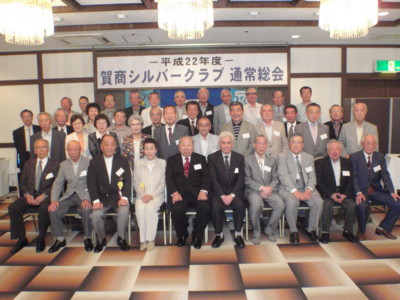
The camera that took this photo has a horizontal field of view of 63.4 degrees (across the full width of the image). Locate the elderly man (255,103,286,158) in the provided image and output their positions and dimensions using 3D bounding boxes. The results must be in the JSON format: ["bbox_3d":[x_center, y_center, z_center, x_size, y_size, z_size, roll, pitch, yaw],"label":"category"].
[{"bbox_3d":[1.011,0.172,4.746,0.500,1.664,0.300,0,6,6],"label":"elderly man"}]

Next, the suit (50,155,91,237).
[{"bbox_3d":[-1.590,0.565,4.024,0.503,0.939,0.620,-2,6,-9],"label":"suit"}]

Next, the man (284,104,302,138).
[{"bbox_3d":[1.412,0.142,4.971,0.490,1.660,0.300,0,6,10],"label":"man"}]

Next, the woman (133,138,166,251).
[{"bbox_3d":[-0.589,0.493,3.970,0.430,1.255,0.680,-2,6,-4],"label":"woman"}]

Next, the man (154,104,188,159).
[{"bbox_3d":[-0.398,0.195,4.725,0.510,1.674,0.300,0,6,6],"label":"man"}]

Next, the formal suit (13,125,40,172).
[{"bbox_3d":[-2.706,0.274,5.255,0.490,1.380,0.290,-3,6,-15],"label":"formal suit"}]

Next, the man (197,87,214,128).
[{"bbox_3d":[0.085,-0.163,5.214,0.480,1.664,0.290,-1,6,1],"label":"man"}]

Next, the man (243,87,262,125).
[{"bbox_3d":[0.865,-0.162,5.308,0.480,1.671,0.300,-1,6,5],"label":"man"}]

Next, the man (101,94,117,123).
[{"bbox_3d":[-1.412,-0.093,5.226,0.480,1.588,0.290,-2,6,-7],"label":"man"}]

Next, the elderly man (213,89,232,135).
[{"bbox_3d":[0.403,-0.149,5.311,0.480,1.665,0.300,-1,6,2],"label":"elderly man"}]

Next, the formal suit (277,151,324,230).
[{"bbox_3d":[1.272,0.507,4.141,0.519,0.971,0.620,0,6,7],"label":"formal suit"}]

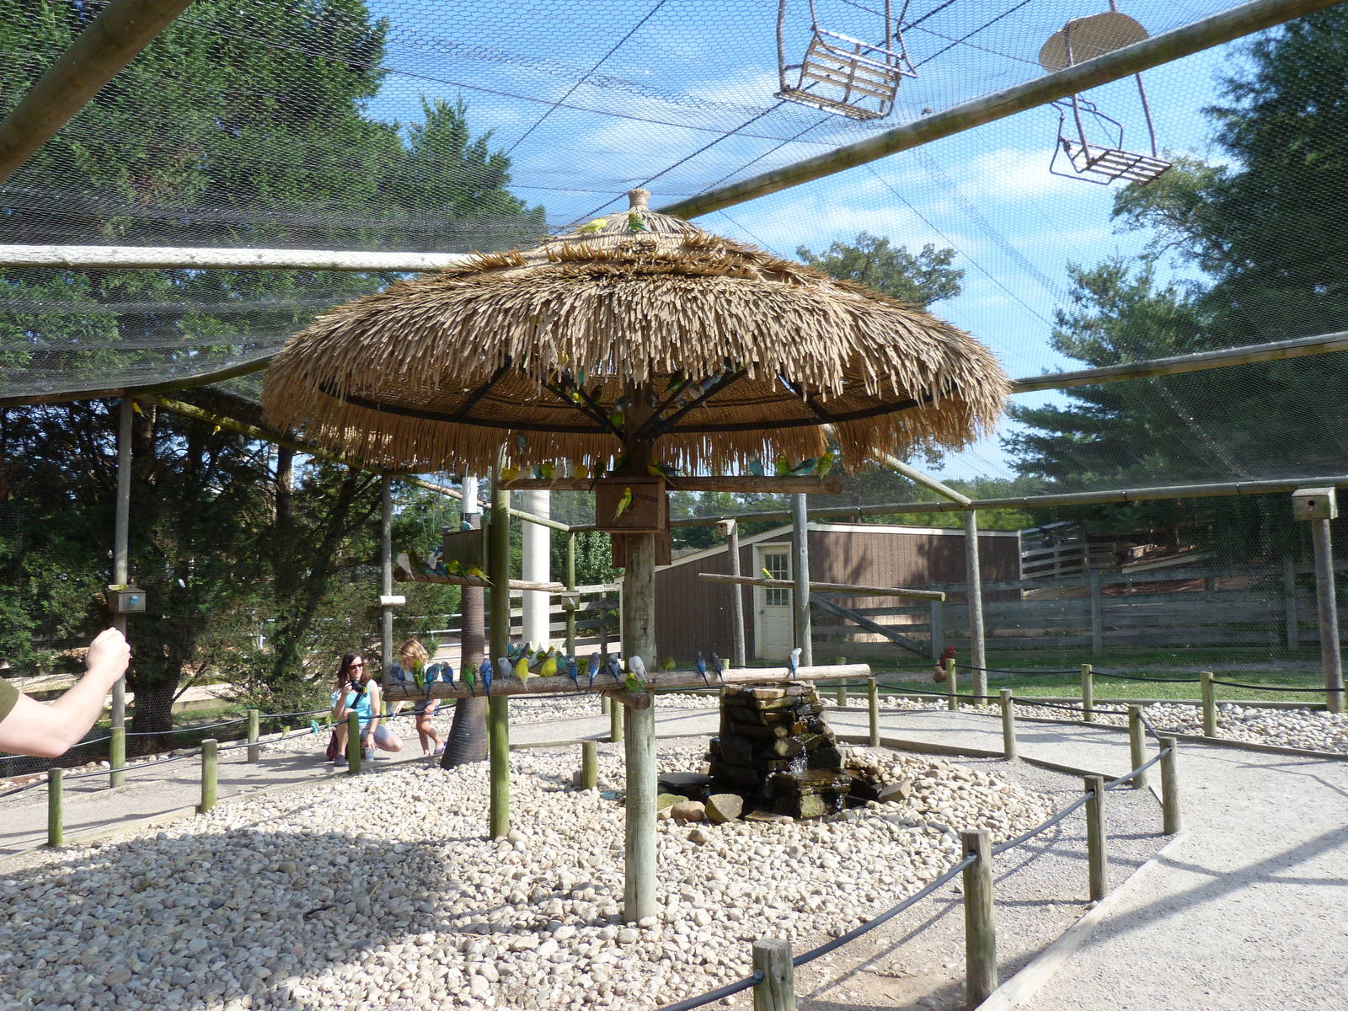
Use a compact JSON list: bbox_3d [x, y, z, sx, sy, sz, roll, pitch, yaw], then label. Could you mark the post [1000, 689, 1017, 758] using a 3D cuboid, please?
[{"bbox_3d":[2.832,1.841,8.222,0.093,0.579,0.093,-4,-5,18],"label":"post"}]

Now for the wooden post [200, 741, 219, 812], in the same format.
[{"bbox_3d":[-3.369,1.964,7.065,0.106,0.504,0.106,1,-5,-25],"label":"wooden post"}]

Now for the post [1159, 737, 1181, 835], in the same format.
[{"bbox_3d":[2.965,1.674,5.811,0.096,0.539,0.096,-2,-5,26],"label":"post"}]

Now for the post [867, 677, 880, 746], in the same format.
[{"bbox_3d":[1.859,1.915,9.055,0.093,0.611,0.093,-2,-4,11],"label":"post"}]

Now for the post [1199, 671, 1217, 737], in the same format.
[{"bbox_3d":[5.089,1.891,9.269,0.112,0.606,0.112,-4,-5,28],"label":"post"}]

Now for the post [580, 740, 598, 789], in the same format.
[{"bbox_3d":[-0.663,2.032,7.661,0.115,0.368,0.115,-1,-5,-5],"label":"post"}]

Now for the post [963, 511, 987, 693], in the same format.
[{"bbox_3d":[3.736,1.247,12.053,0.144,2.376,0.144,-3,-5,17],"label":"post"}]

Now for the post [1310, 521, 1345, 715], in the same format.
[{"bbox_3d":[7.098,1.137,10.558,0.178,2.167,0.178,-4,-6,34],"label":"post"}]

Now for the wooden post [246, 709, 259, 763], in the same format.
[{"bbox_3d":[-4.046,2.208,9.361,0.104,0.501,0.104,1,-5,-23],"label":"wooden post"}]

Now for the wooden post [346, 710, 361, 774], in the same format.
[{"bbox_3d":[-2.849,2.101,8.663,0.105,0.523,0.105,0,-5,-18],"label":"wooden post"}]

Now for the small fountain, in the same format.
[{"bbox_3d":[0.786,1.713,7.034,0.980,0.801,0.920,0,-5,-20],"label":"small fountain"}]

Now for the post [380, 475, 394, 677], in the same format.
[{"bbox_3d":[-3.484,0.990,11.835,0.107,2.713,0.107,-1,-4,0],"label":"post"}]

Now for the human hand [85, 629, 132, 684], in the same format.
[{"bbox_3d":[-1.105,0.295,1.900,0.090,0.110,0.085,2,-6,-38],"label":"human hand"}]

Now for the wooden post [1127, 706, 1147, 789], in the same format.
[{"bbox_3d":[3.414,1.775,7.164,0.101,0.591,0.101,-3,-5,25],"label":"wooden post"}]

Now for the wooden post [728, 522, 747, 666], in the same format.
[{"bbox_3d":[0.847,1.342,12.947,0.133,2.332,0.133,-2,-5,4],"label":"wooden post"}]

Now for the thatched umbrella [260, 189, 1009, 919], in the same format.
[{"bbox_3d":[-0.197,0.183,4.730,3.362,3.524,3.362,-1,-5,-2],"label":"thatched umbrella"}]

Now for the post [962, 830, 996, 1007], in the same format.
[{"bbox_3d":[1.136,1.528,3.619,0.108,0.600,0.108,-2,-5,16],"label":"post"}]

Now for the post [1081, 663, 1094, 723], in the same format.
[{"bbox_3d":[4.275,1.937,10.054,0.101,0.585,0.101,-2,-5,22],"label":"post"}]

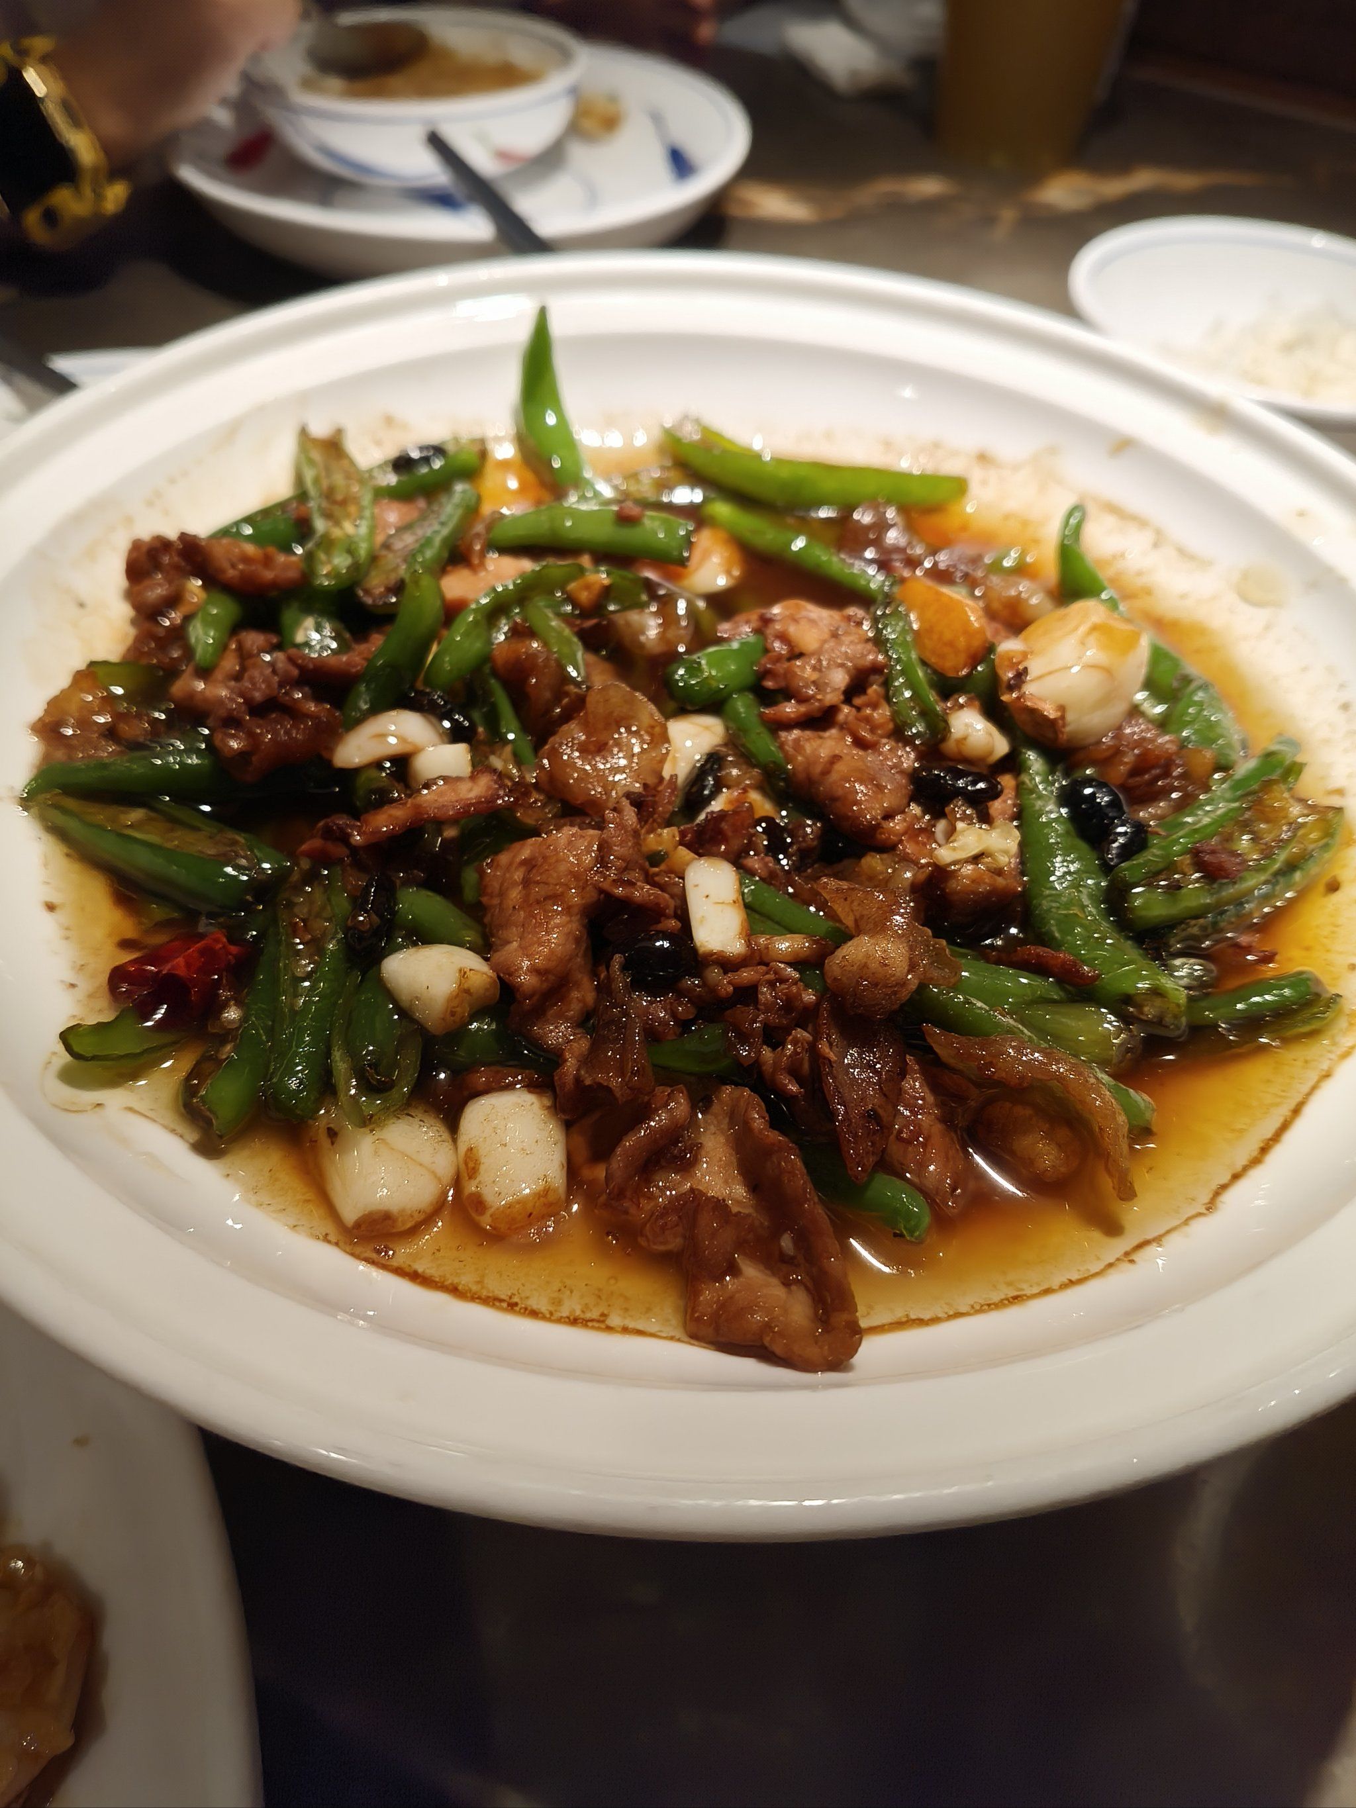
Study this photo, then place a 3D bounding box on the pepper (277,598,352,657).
[{"bbox_3d":[-0.067,-0.054,0.254,0.013,0.011,0.017,8,48,4],"label":"pepper"}]

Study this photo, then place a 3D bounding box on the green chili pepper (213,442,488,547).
[{"bbox_3d":[-0.068,-0.084,0.283,0.053,0.011,0.012,-21,55,-20],"label":"green chili pepper"}]

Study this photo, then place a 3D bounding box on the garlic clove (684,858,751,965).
[{"bbox_3d":[0.006,0.001,0.197,0.008,0.008,0.014,-2,75,-5],"label":"garlic clove"}]

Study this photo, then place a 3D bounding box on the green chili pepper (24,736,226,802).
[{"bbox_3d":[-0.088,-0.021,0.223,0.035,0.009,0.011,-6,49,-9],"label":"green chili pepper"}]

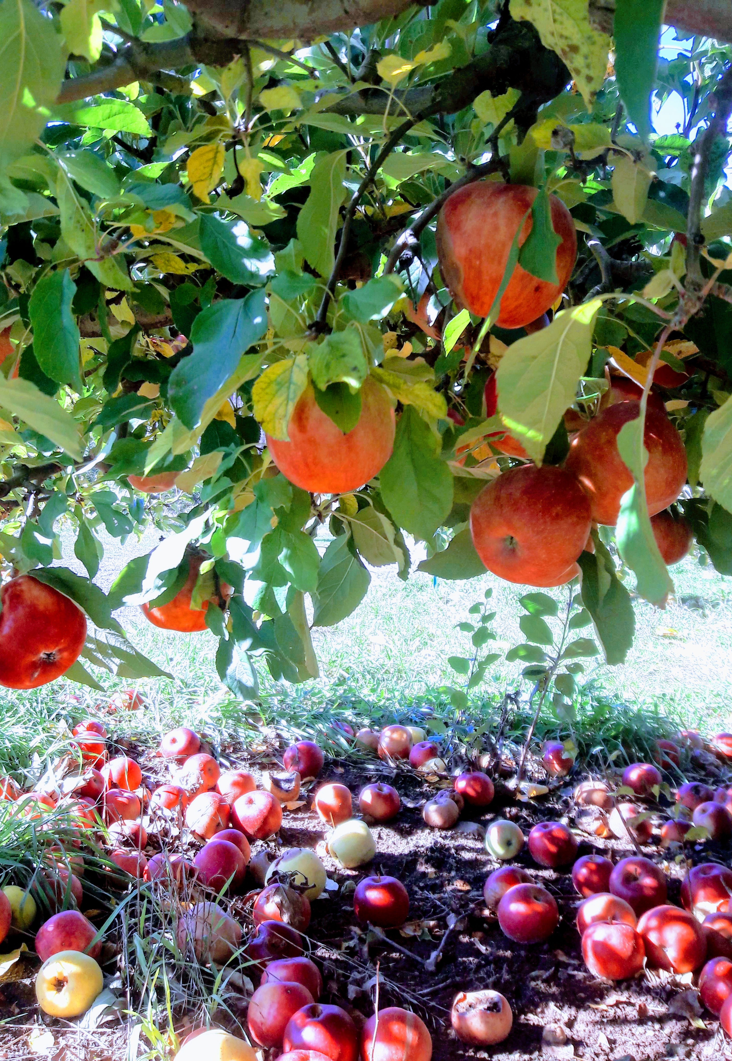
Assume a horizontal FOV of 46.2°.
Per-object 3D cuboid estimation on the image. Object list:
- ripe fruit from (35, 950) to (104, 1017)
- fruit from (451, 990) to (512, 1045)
[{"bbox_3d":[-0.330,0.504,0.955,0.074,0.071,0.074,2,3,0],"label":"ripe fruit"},{"bbox_3d":[0.130,0.549,0.968,0.067,0.061,0.067,1,3,8],"label":"fruit"}]

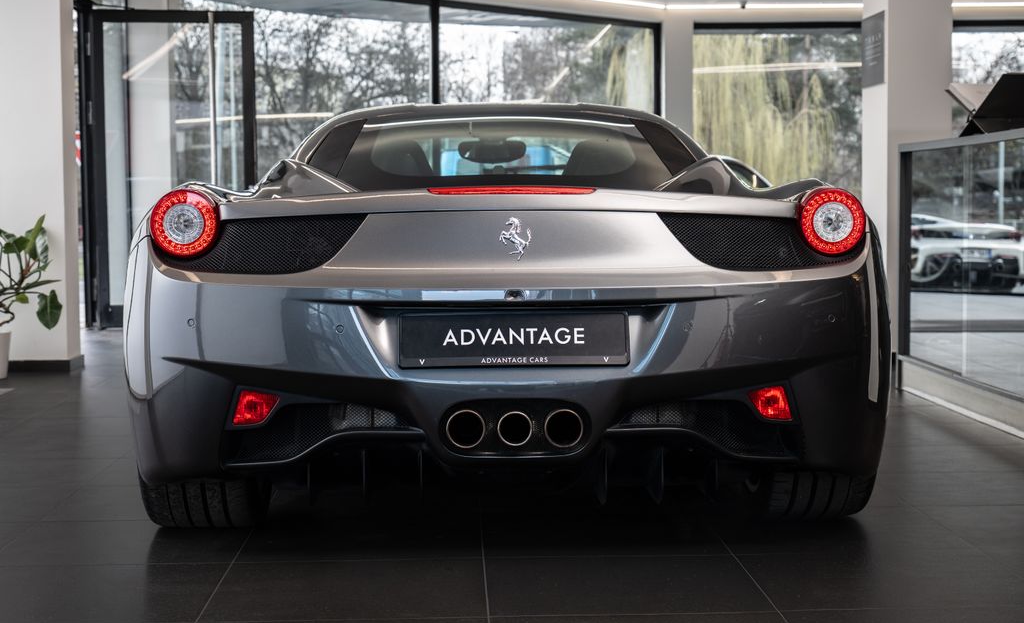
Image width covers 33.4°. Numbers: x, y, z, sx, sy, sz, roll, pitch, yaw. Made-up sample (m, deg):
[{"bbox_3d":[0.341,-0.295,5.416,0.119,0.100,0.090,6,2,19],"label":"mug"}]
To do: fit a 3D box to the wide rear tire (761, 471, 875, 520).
[{"bbox_3d":[0.789,0.200,4.585,0.297,0.705,0.710,-1,4,-2],"label":"wide rear tire"}]

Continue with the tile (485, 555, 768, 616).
[{"bbox_3d":[0.242,0.612,3.818,0.600,0.010,0.595,-1,4,-2],"label":"tile"}]

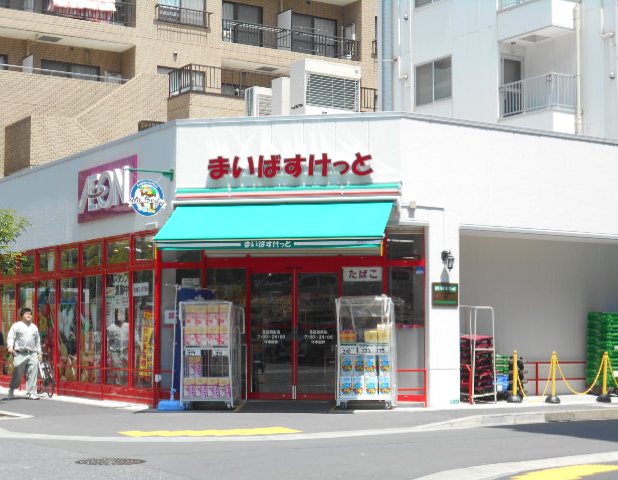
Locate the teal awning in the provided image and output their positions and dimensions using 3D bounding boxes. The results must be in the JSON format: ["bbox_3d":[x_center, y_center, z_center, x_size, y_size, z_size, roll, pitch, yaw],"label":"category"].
[{"bbox_3d":[-0.525,-0.229,18.751,3.598,0.840,1.047,-1,-4,11],"label":"teal awning"}]

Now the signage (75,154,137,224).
[{"bbox_3d":[-3.569,-0.875,21.675,0.180,0.968,2.576,3,-5,-33],"label":"signage"}]

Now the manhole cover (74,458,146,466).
[{"bbox_3d":[-1.868,2.120,11.514,0.670,0.040,0.670,0,-4,0],"label":"manhole cover"}]

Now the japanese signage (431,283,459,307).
[{"bbox_3d":[2.152,0.868,19.286,0.542,0.363,0.040,3,-5,-34],"label":"japanese signage"}]

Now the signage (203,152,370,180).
[{"bbox_3d":[-0.300,-1.152,19.200,2.656,0.400,0.140,-1,-4,11],"label":"signage"}]

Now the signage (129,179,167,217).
[{"bbox_3d":[-2.574,-0.671,19.488,0.631,0.602,0.070,3,-5,-33],"label":"signage"}]

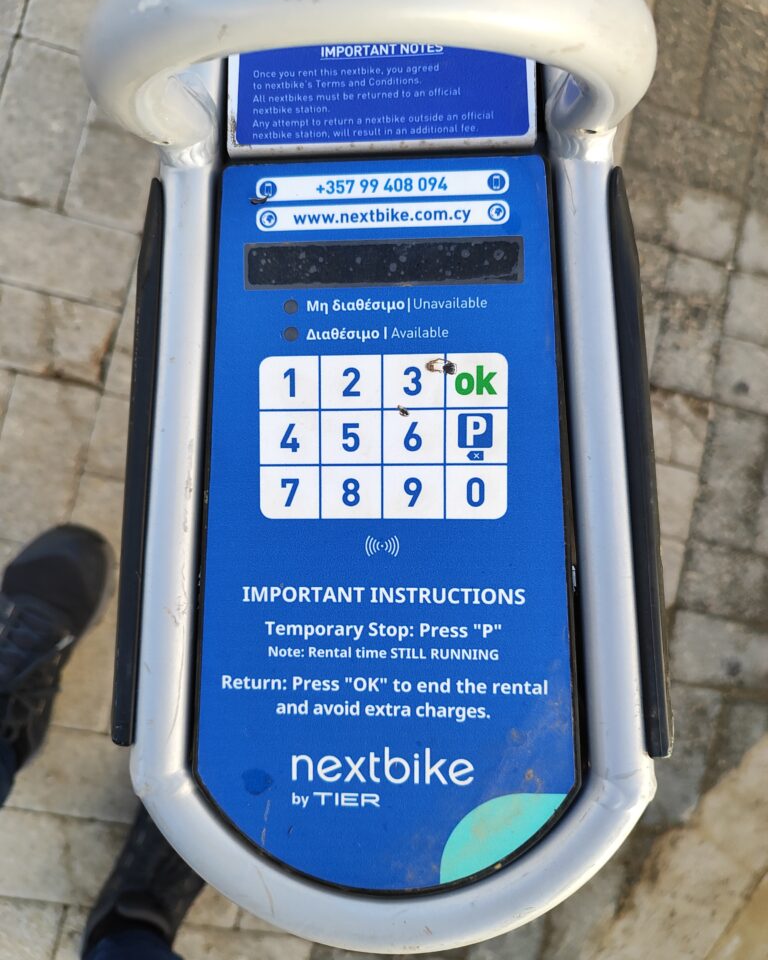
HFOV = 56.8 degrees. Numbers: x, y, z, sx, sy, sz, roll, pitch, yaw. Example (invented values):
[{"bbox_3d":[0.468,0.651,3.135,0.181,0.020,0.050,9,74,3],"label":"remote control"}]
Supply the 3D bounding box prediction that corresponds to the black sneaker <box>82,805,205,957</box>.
[{"bbox_3d":[-0.227,0.414,0.781,0.108,0.110,0.300,29,82,-6],"label":"black sneaker"}]

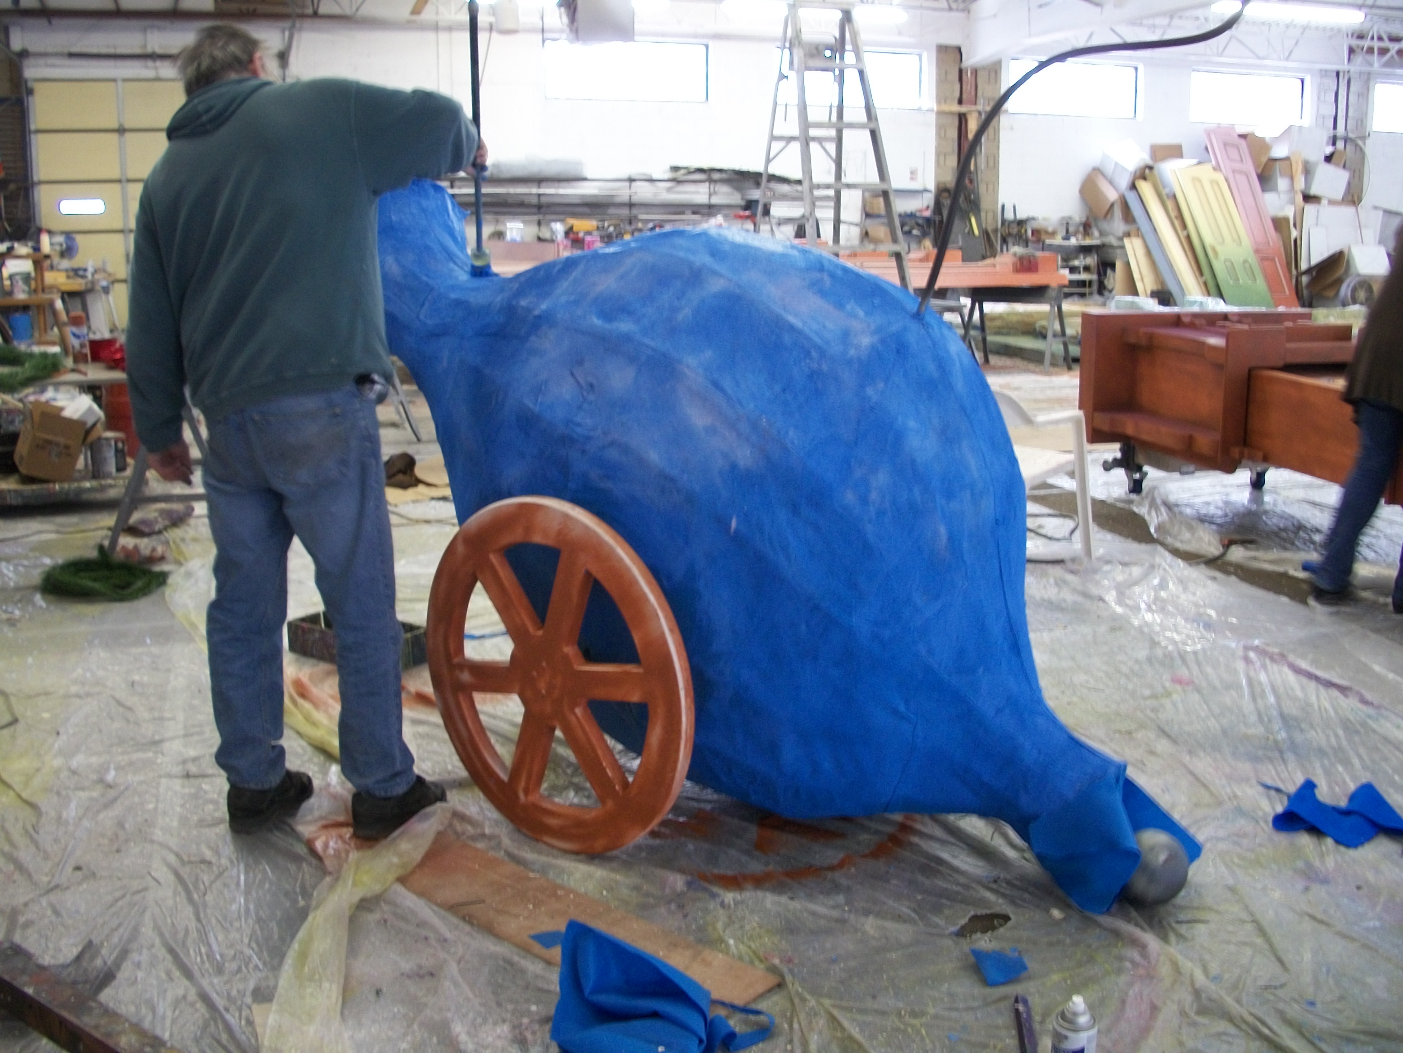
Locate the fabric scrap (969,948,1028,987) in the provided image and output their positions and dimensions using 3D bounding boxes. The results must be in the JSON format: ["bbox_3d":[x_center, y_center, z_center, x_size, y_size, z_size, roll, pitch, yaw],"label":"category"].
[{"bbox_3d":[0.545,0.789,2.573,0.095,0.020,0.130,0,10,5],"label":"fabric scrap"}]

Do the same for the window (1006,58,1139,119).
[{"bbox_3d":[5.589,-6.598,21.400,2.250,0.830,0.100,-4,11,-17],"label":"window"}]

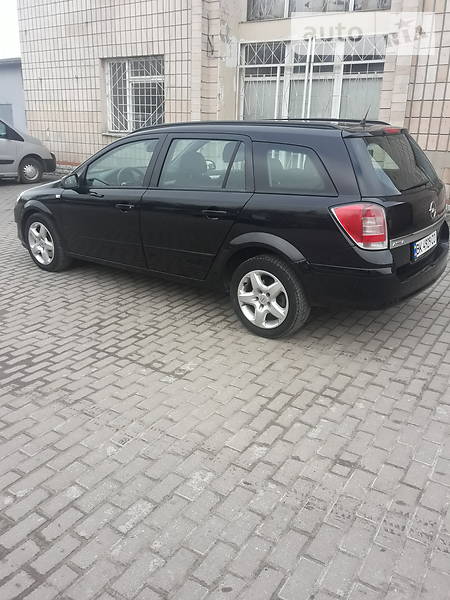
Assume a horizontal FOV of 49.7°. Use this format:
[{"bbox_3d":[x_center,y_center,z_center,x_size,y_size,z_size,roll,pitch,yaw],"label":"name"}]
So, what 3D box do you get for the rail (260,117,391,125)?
[{"bbox_3d":[0.581,-1.589,4.418,1.910,0.100,0.065,15,26,35],"label":"rail"}]

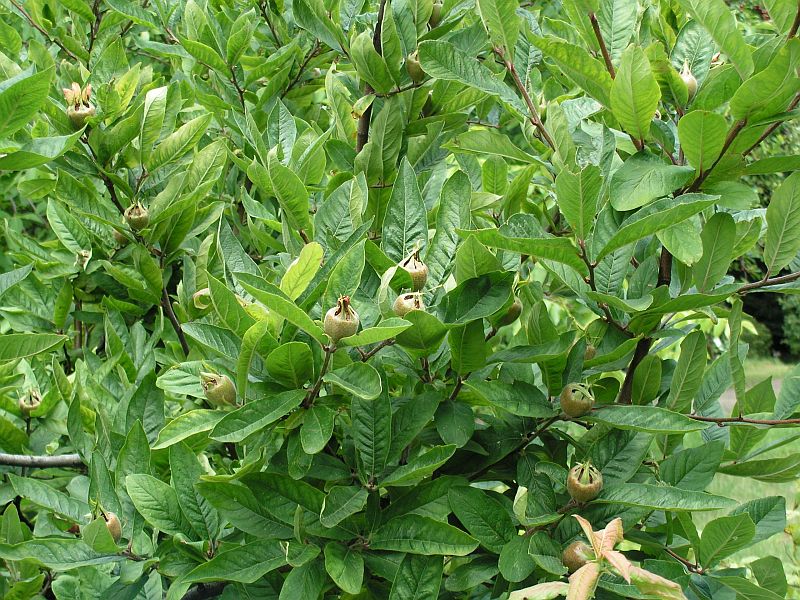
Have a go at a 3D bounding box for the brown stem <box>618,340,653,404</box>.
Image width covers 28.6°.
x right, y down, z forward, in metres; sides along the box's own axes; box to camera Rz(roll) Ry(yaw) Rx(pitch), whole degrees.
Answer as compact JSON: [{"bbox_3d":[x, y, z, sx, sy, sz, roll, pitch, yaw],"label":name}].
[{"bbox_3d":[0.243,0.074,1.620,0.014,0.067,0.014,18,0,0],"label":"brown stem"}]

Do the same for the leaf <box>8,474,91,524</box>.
[{"bbox_3d":[-0.339,0.193,1.520,0.090,0.012,0.029,28,36,-6],"label":"leaf"}]

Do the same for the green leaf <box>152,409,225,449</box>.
[{"bbox_3d":[-0.189,0.117,1.460,0.098,0.014,0.036,-18,44,-30],"label":"green leaf"}]

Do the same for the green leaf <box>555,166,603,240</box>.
[{"bbox_3d":[0.174,-0.095,1.520,0.043,0.072,0.018,-3,-6,0],"label":"green leaf"}]

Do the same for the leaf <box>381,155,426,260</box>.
[{"bbox_3d":[0.004,-0.077,1.470,0.042,0.118,0.014,1,-9,0],"label":"leaf"}]

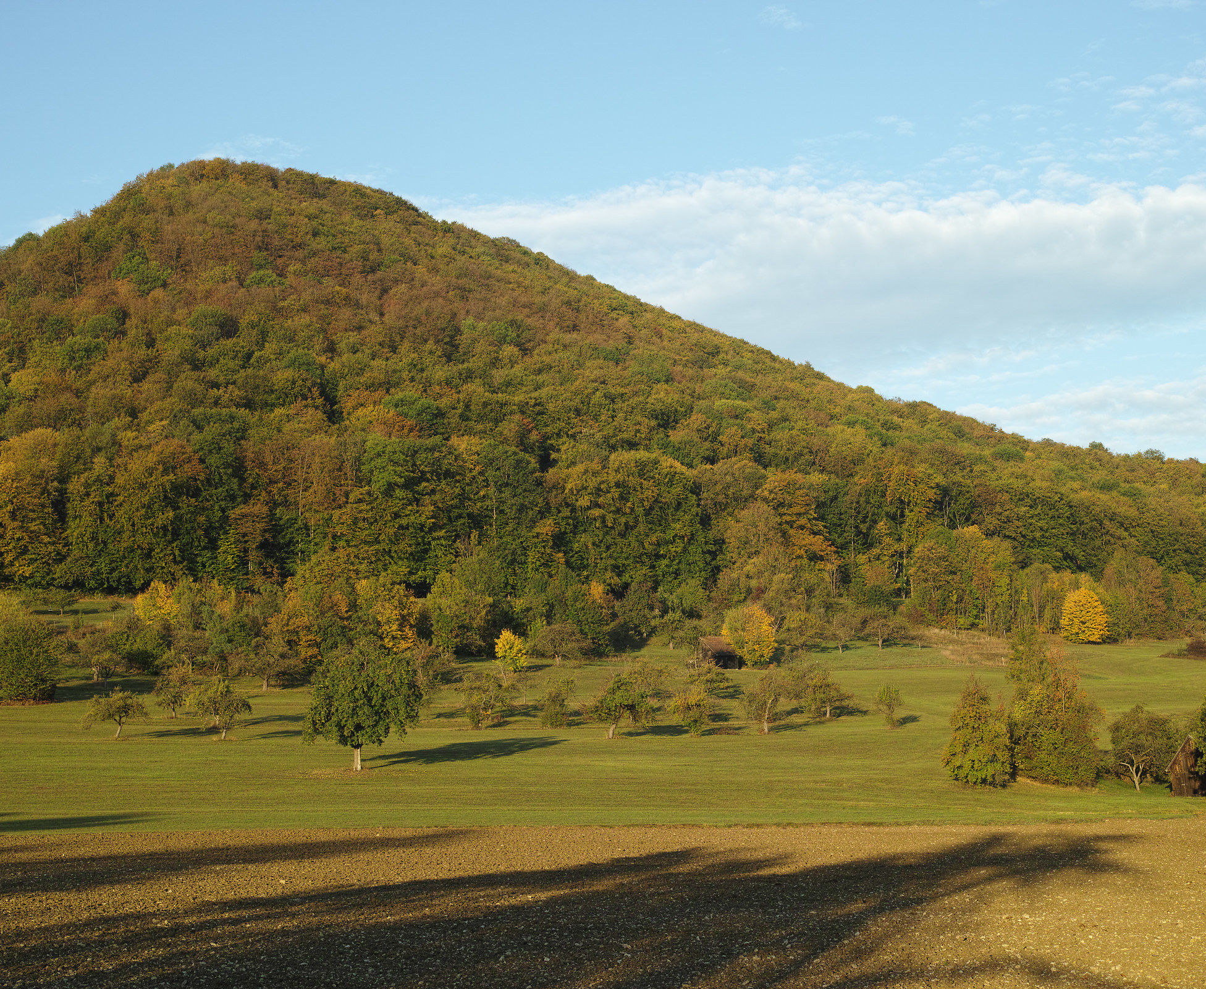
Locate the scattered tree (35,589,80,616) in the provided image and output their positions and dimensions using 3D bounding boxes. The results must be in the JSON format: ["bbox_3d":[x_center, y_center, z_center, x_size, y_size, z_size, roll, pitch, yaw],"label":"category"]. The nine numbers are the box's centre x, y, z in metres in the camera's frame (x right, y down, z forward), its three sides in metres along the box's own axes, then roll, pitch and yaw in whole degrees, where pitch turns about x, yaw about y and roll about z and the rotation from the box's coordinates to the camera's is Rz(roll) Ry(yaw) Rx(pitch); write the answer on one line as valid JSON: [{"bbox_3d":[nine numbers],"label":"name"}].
[{"bbox_3d":[-100.094,19.772,340.000,8.122,4.631,7.625,0,-4,0],"label":"scattered tree"}]

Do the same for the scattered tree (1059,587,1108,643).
[{"bbox_3d":[80.314,20.160,310.000,7.975,9.212,7.731,0,-4,0],"label":"scattered tree"}]

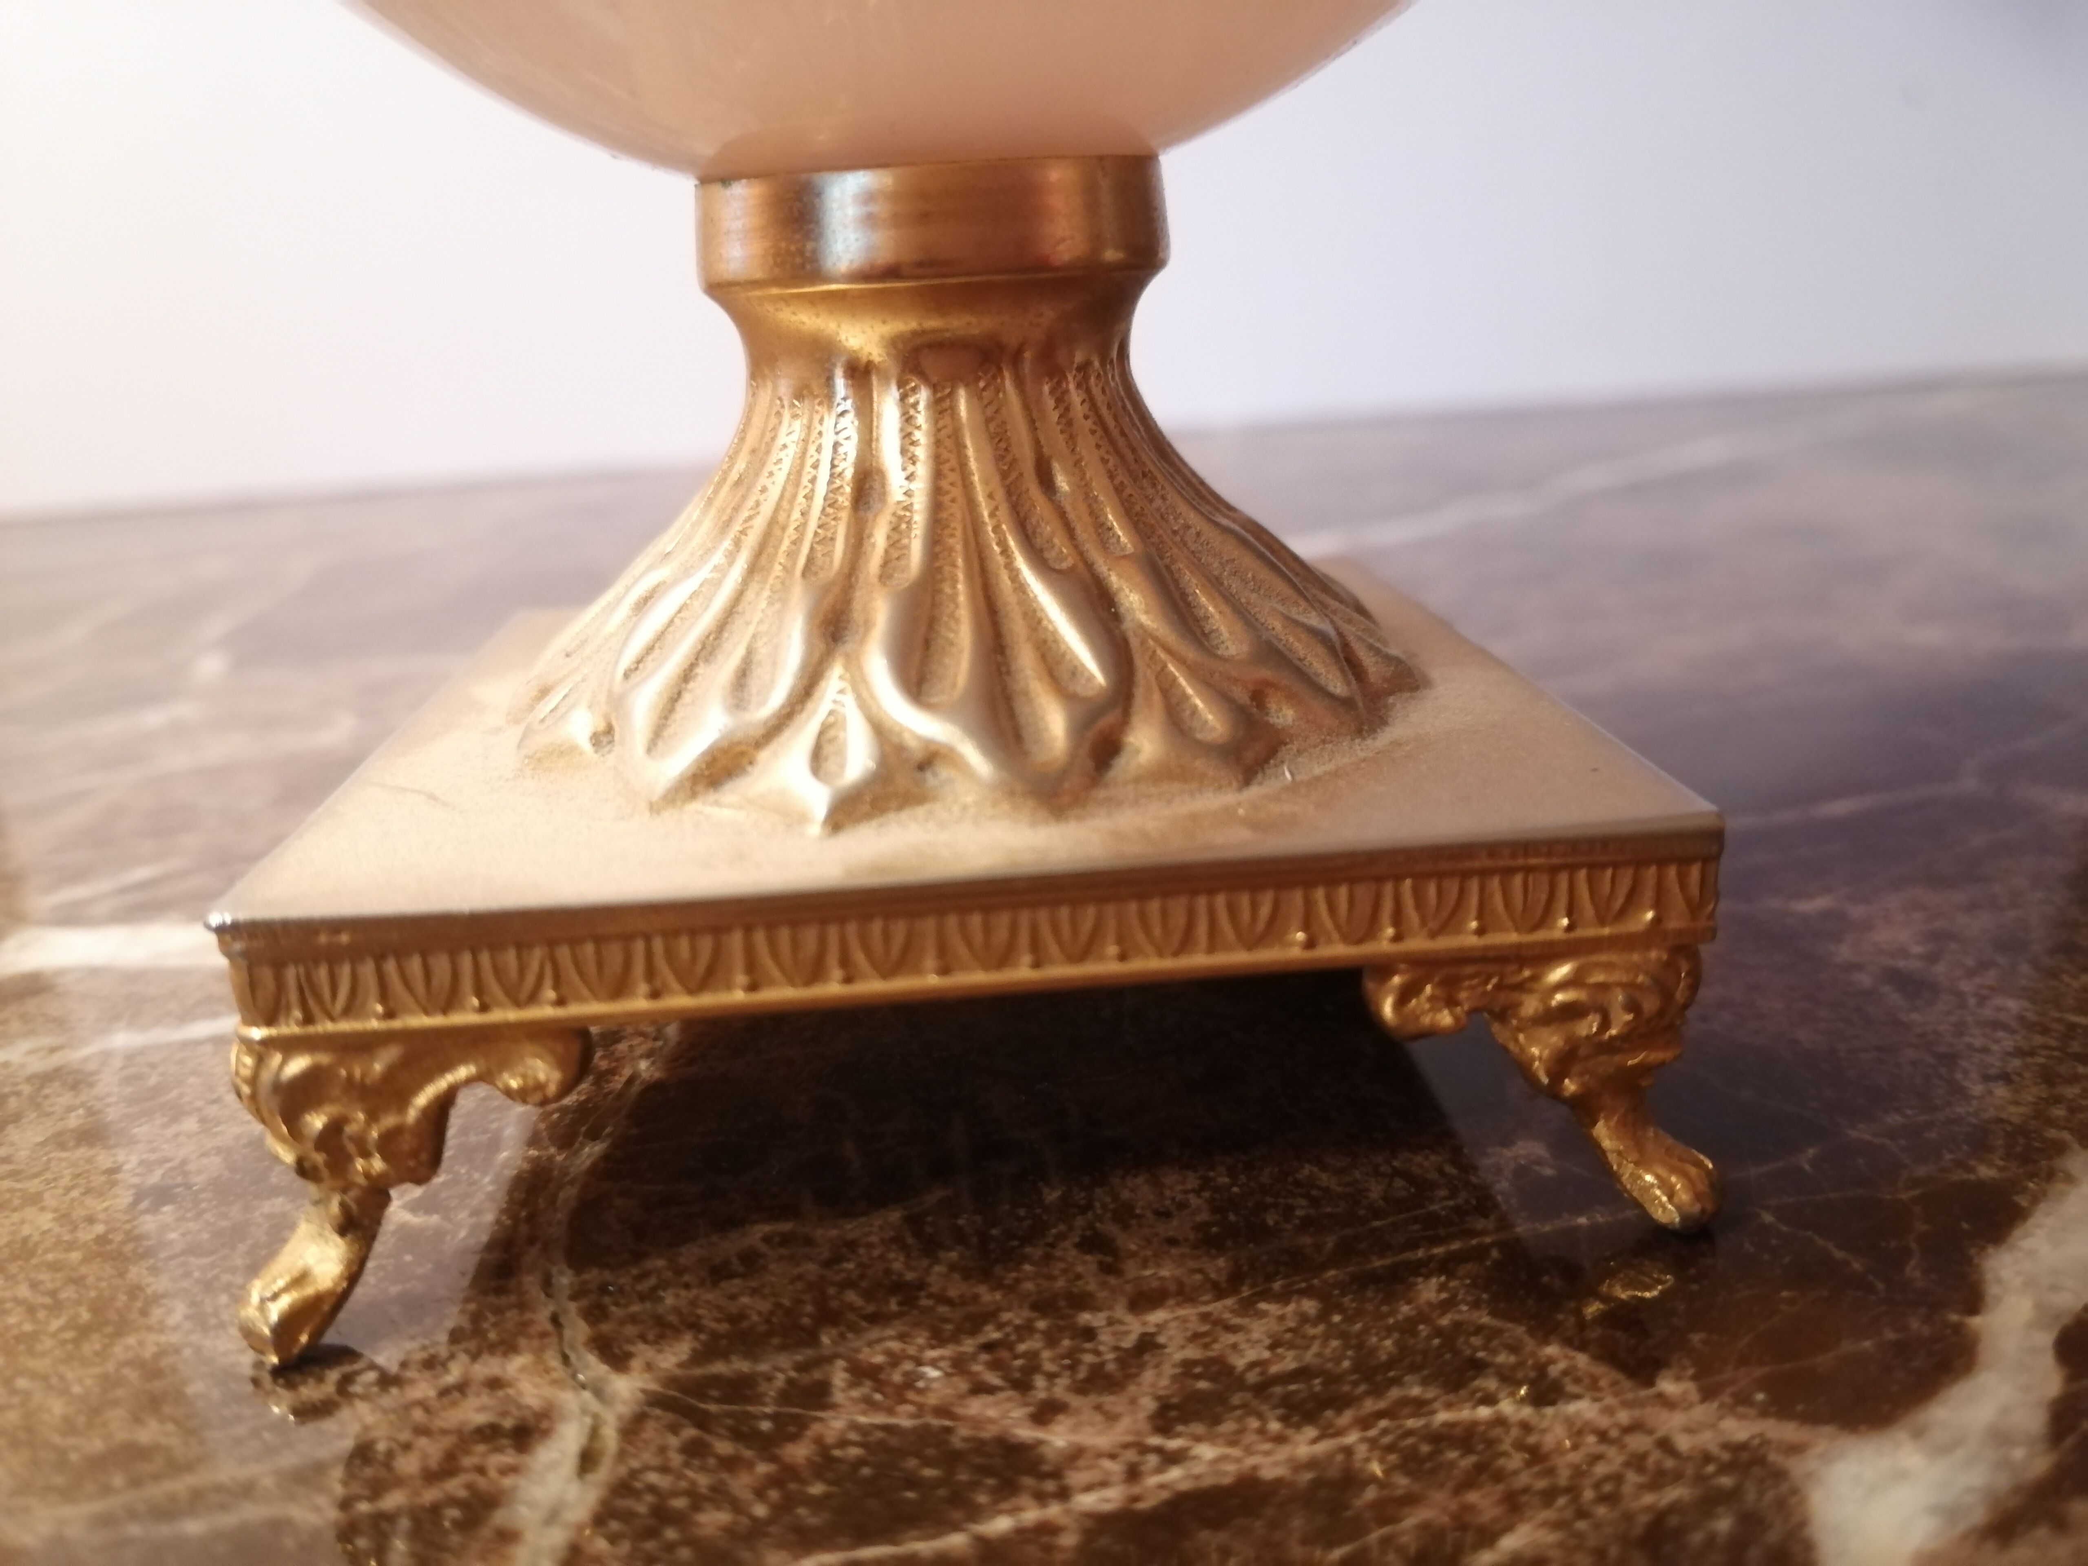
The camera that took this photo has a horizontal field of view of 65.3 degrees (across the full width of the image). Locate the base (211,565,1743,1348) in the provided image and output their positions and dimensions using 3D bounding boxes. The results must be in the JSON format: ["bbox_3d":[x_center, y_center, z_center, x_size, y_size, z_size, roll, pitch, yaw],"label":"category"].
[{"bbox_3d":[-0.008,0.006,0.160,0.100,0.033,0.099,-4,18,-5],"label":"base"}]

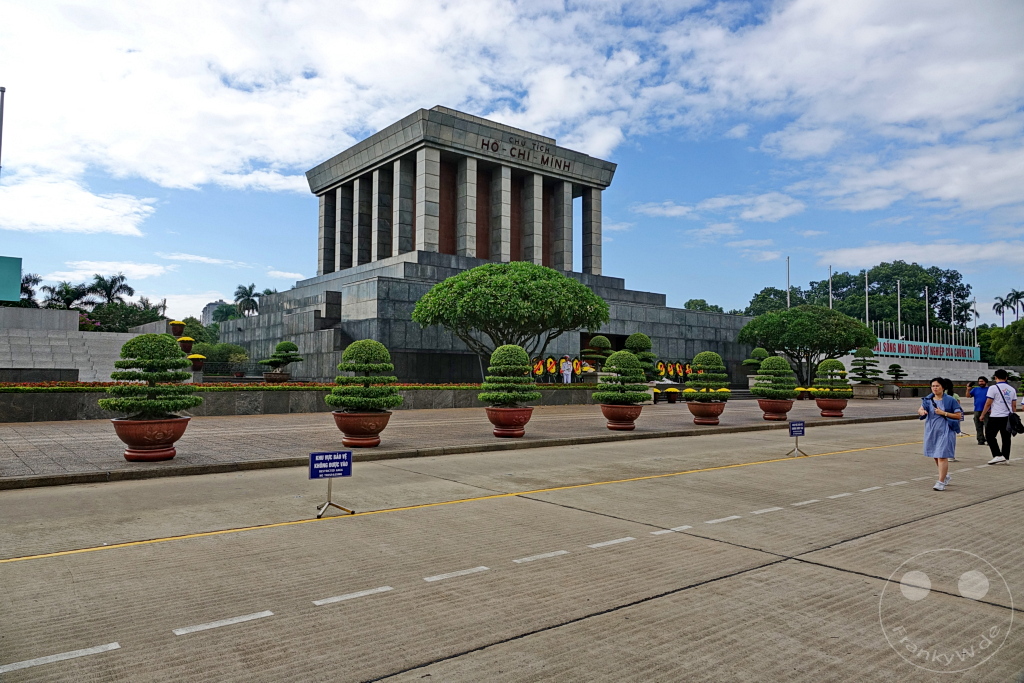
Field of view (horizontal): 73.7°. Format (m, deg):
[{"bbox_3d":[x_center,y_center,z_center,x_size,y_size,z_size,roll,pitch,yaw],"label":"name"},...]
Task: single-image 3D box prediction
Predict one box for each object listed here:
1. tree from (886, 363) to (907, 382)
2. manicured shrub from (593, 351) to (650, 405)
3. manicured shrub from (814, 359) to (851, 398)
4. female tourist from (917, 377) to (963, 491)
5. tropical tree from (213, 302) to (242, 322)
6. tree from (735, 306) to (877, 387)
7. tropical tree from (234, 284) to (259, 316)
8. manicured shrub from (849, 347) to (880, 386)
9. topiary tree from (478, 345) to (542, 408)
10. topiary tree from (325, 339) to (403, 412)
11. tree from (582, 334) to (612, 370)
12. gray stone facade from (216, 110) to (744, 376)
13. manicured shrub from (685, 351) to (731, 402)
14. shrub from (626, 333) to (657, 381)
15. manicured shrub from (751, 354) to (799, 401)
[{"bbox_3d":[33.836,2.742,60.000,1.750,1.700,1.750,3,-4,-39],"label":"tree"},{"bbox_3d":[2.959,0.959,18.450,1.540,1.430,1.540,1,-3,0],"label":"manicured shrub"},{"bbox_3d":[12.468,1.453,26.600,1.500,1.560,1.500,-1,-3,25],"label":"manicured shrub"},{"bbox_3d":[6.371,1.371,10.150,0.460,1.610,0.560,3,-4,-38],"label":"female tourist"},{"bbox_3d":[-43.971,0.084,104.712,4.600,11.870,4.600,3,-4,-39],"label":"tropical tree"},{"bbox_3d":[23.373,0.356,54.000,10.800,6.600,10.400,3,-4,-39],"label":"tree"},{"bbox_3d":[-42.778,-1.463,109.625,4.200,15.460,4.200,3,-4,-39],"label":"tropical tree"},{"bbox_3d":[26.186,1.812,50.500,2.250,2.750,2.250,-1,-3,27],"label":"manicured shrub"},{"bbox_3d":[-0.049,0.847,16.850,1.560,1.530,1.560,0,-3,0],"label":"topiary tree"},{"bbox_3d":[-2.958,0.687,13.600,1.540,1.430,1.540,3,-4,-39],"label":"topiary tree"},{"bbox_3d":[5.039,0.674,40.000,1.900,2.150,1.900,1,-3,0],"label":"tree"},{"bbox_3d":[-4.270,-7.591,65.397,41.000,24.010,37.500,3,-4,-39],"label":"gray stone facade"},{"bbox_3d":[6.185,1.107,21.600,1.500,1.630,1.500,0,-3,16],"label":"manicured shrub"},{"bbox_3d":[6.910,0.894,37.000,2.100,2.650,2.100,0,-3,11],"label":"shrub"},{"bbox_3d":[9.284,1.288,24.100,1.600,1.580,1.600,-1,-3,21],"label":"manicured shrub"}]

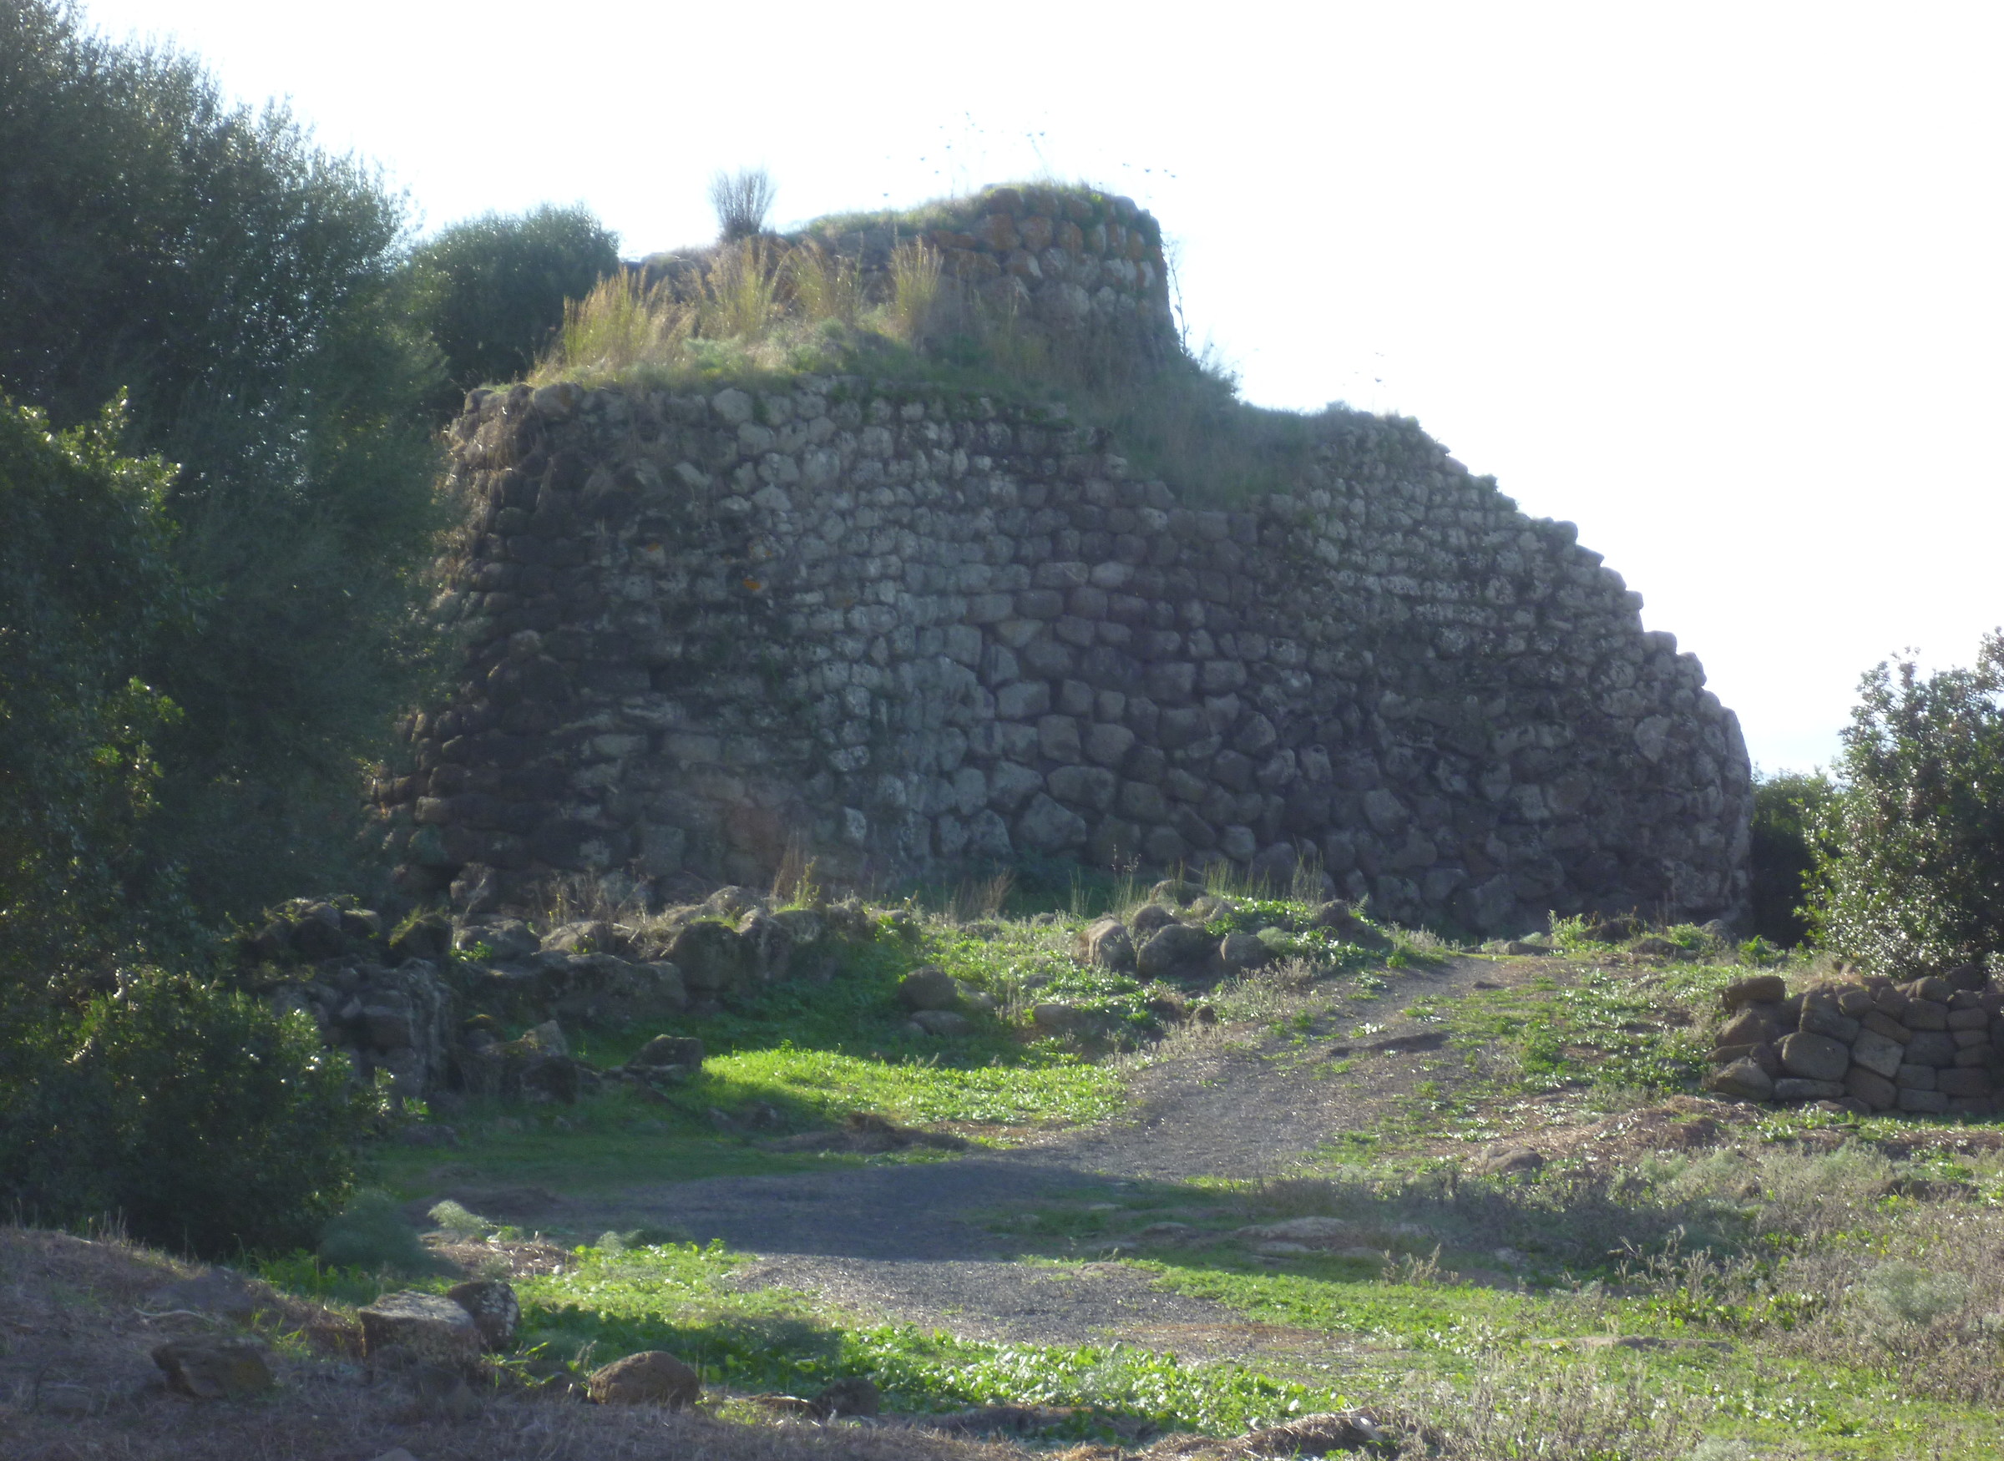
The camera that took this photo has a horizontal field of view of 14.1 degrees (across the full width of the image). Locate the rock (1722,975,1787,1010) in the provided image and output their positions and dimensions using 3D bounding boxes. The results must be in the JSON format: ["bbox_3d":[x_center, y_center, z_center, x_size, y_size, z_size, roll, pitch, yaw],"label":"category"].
[{"bbox_3d":[6.497,2.258,70.000,0.568,0.311,0.420,0,-1,0],"label":"rock"}]

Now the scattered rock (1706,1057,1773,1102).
[{"bbox_3d":[4.832,2.283,53.000,0.440,0.297,0.360,0,-1,0],"label":"scattered rock"}]

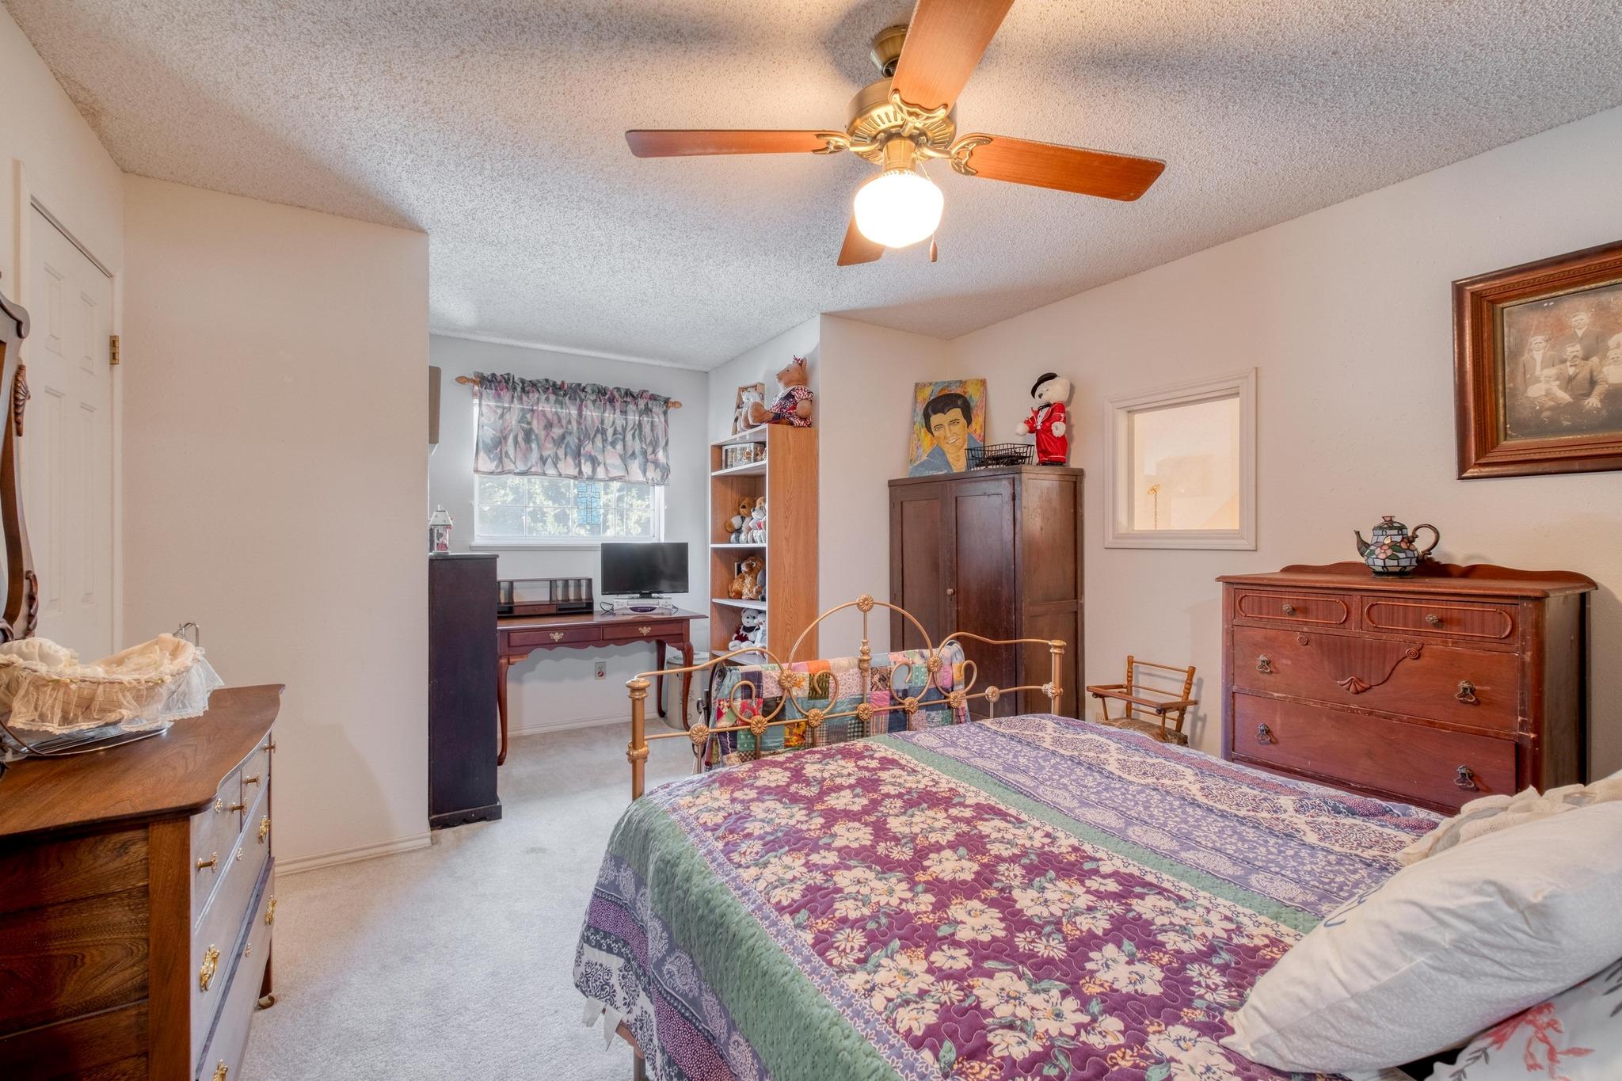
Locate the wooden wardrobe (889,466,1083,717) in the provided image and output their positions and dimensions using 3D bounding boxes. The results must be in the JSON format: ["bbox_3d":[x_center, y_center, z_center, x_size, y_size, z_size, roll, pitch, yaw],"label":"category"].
[{"bbox_3d":[0.877,0.447,3.554,0.450,1.565,0.945,0,0,-33],"label":"wooden wardrobe"}]

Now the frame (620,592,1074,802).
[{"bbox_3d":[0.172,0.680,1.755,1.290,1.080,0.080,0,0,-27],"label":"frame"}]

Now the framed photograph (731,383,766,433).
[{"bbox_3d":[-0.362,-0.735,3.852,0.025,0.298,0.205,12,-8,-39],"label":"framed photograph"}]

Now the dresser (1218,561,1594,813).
[{"bbox_3d":[1.778,0.647,2.070,0.540,1.145,0.750,0,0,-32],"label":"dresser"}]

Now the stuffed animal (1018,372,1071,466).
[{"bbox_3d":[1.125,-0.575,3.260,0.190,0.470,0.220,0,0,-29],"label":"stuffed animal"}]

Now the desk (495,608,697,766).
[{"bbox_3d":[-1.335,0.850,4.160,1.280,0.740,0.570,0,0,-30],"label":"desk"}]

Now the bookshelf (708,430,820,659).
[{"bbox_3d":[-0.285,0.319,3.863,0.300,1.800,0.780,0,0,-29],"label":"bookshelf"}]

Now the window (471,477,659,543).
[{"bbox_3d":[-1.550,-0.410,4.430,1.190,0.900,0.100,0,0,-29],"label":"window"}]

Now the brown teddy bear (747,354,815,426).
[{"bbox_3d":[-0.186,-0.792,3.623,0.340,0.385,0.250,0,0,-21],"label":"brown teddy bear"}]

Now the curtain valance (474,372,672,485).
[{"bbox_3d":[-1.482,-0.686,4.335,1.230,0.590,0.100,0,0,-33],"label":"curtain valance"}]

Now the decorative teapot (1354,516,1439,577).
[{"bbox_3d":[1.895,0.028,2.190,0.140,0.195,0.208,0,0,-38],"label":"decorative teapot"}]

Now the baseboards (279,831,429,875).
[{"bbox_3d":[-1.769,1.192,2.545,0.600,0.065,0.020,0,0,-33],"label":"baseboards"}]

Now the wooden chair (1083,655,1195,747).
[{"bbox_3d":[1.386,0.876,2.853,0.310,0.710,0.370,0,0,-25],"label":"wooden chair"}]

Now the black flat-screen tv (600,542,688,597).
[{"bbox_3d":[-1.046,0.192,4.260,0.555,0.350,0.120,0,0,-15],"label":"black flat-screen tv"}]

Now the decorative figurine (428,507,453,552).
[{"bbox_3d":[-1.618,-0.048,2.954,0.090,0.220,0.090,0,0,-43],"label":"decorative figurine"}]

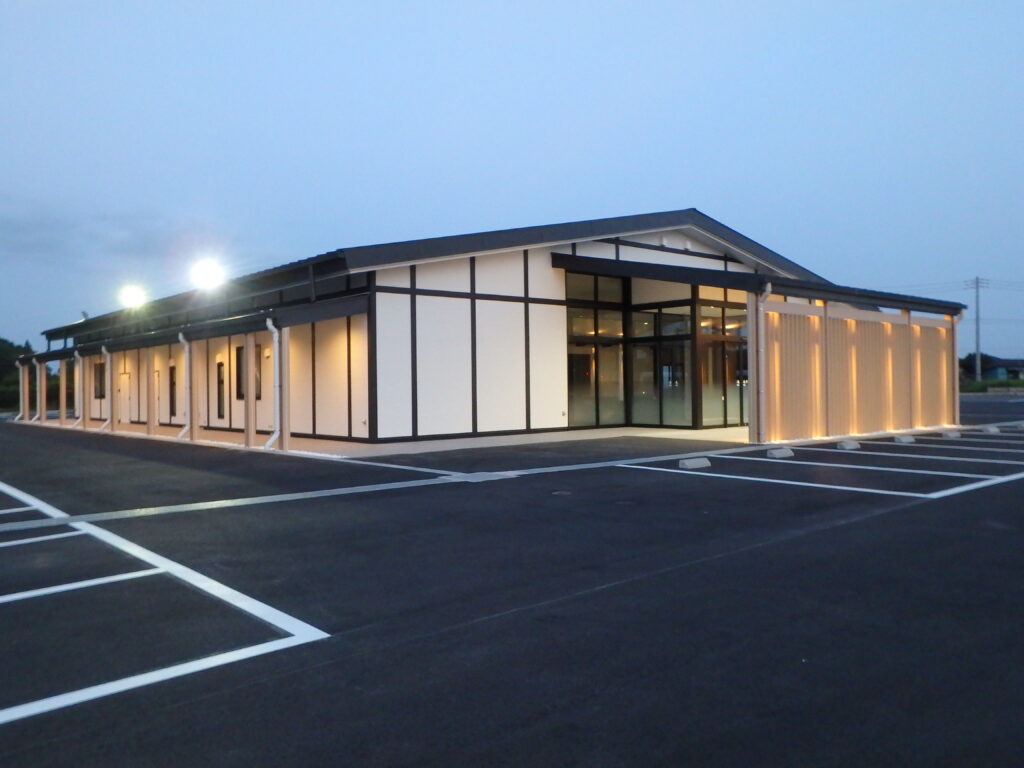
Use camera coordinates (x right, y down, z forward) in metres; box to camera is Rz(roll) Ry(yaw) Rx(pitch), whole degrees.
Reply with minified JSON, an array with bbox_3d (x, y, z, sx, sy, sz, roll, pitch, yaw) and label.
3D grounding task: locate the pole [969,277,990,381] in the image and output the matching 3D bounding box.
[{"bbox_3d":[46.255,-5.448,82.041,2.100,10.400,0.450,-1,0,29],"label":"pole"}]

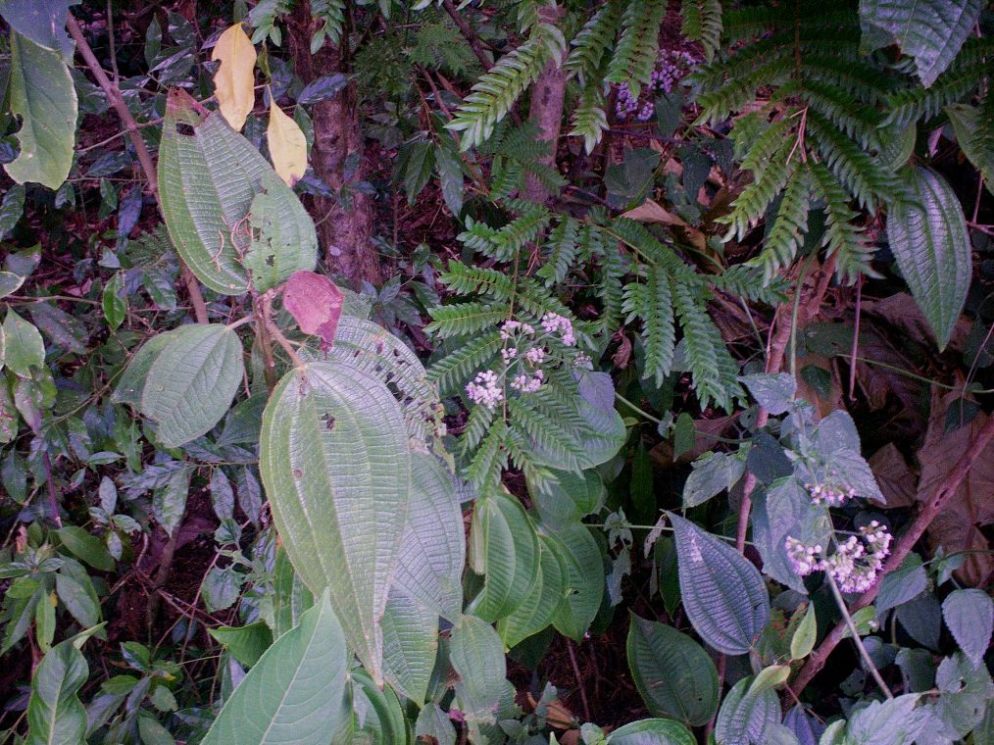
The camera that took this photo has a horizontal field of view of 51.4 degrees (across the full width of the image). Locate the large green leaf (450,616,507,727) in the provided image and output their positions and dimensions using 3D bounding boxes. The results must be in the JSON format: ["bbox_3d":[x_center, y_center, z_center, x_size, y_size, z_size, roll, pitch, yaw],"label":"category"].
[{"bbox_3d":[-0.017,0.274,0.950,0.051,0.104,0.030,-1,6,0],"label":"large green leaf"}]

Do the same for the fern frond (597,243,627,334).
[{"bbox_3d":[0.127,-0.093,1.150,0.033,0.103,0.030,-3,6,-1],"label":"fern frond"}]

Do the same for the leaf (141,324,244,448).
[{"bbox_3d":[-0.250,0.011,0.850,0.078,0.107,0.035,27,6,0],"label":"leaf"}]

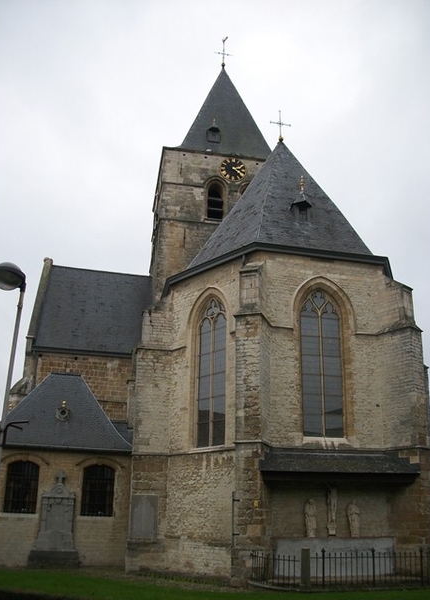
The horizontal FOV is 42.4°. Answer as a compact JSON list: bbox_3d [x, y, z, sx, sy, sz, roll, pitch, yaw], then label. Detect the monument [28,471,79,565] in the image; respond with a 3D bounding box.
[{"bbox_3d":[-4.506,6.240,15.768,1.323,2.625,0.683,5,-21,-10],"label":"monument"}]

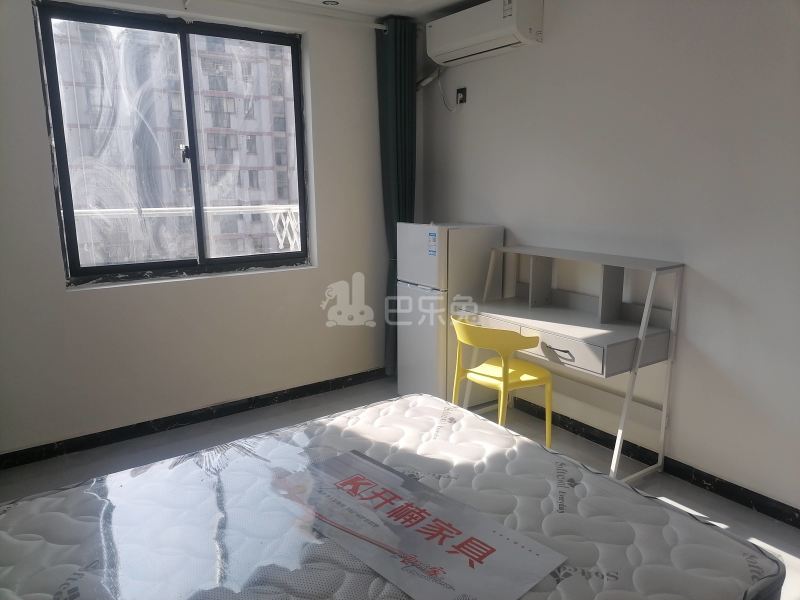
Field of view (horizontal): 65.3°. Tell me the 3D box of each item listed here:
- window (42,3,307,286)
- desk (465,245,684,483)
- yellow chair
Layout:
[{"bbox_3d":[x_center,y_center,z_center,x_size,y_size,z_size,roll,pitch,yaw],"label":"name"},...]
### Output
[{"bbox_3d":[-1.212,-0.875,3.650,1.445,1.420,0.105,-9,14,-34],"label":"window"},{"bbox_3d":[0.783,0.289,3.163,0.496,1.008,1.029,-8,14,-34],"label":"desk"},{"bbox_3d":[0.504,0.431,3.152,0.470,0.740,0.530,-10,14,-38],"label":"yellow chair"}]

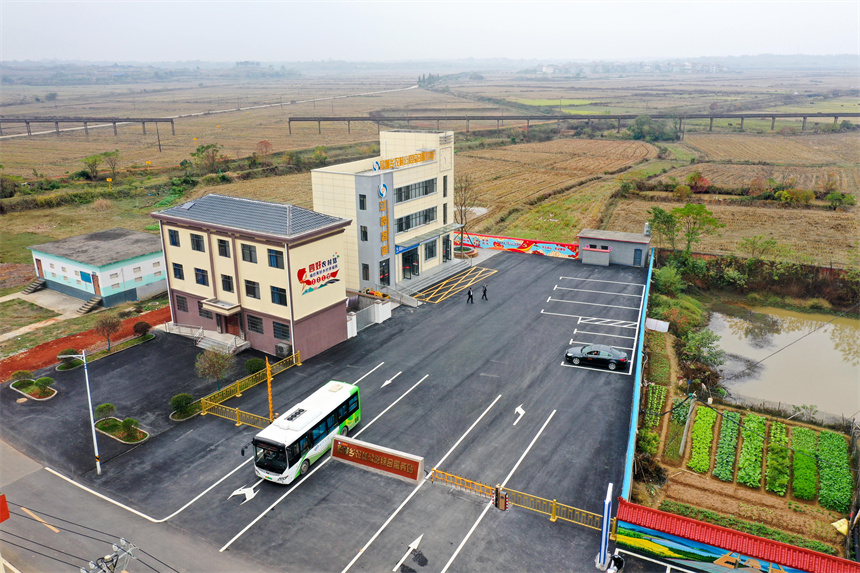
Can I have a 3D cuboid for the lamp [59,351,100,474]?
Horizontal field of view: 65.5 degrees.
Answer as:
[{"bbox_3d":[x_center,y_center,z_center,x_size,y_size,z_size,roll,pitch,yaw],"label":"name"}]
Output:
[{"bbox_3d":[-19.940,7.497,38.253,1.600,7.920,0.300,-14,23,-36],"label":"lamp"}]

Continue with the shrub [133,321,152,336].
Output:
[{"bbox_3d":[-25.767,3.812,59.972,1.550,1.350,1.550,0,18,0],"label":"shrub"}]

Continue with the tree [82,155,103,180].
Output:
[{"bbox_3d":[-72.942,-25.692,144.069,4.300,5.500,4.200,12,22,33],"label":"tree"}]

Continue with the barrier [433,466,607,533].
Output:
[{"bbox_3d":[4.813,11.645,36.664,10.490,1.280,0.400,9,21,26],"label":"barrier"}]

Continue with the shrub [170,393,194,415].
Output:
[{"bbox_3d":[-17.293,8.158,46.628,1.620,1.400,1.620,0,18,0],"label":"shrub"}]

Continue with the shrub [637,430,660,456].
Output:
[{"bbox_3d":[13.695,9.832,42.009,1.600,1.500,1.600,0,18,0],"label":"shrub"}]

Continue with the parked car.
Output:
[{"bbox_3d":[13.635,5.579,54.466,4.980,1.480,1.850,7,20,20],"label":"parked car"}]

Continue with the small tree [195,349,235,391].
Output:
[{"bbox_3d":[-15.808,6.219,49.487,2.950,3.280,2.950,0,18,0],"label":"small tree"}]

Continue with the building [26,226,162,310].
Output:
[{"bbox_3d":[-35.302,-2.512,74.592,13.064,4.321,11.159,11,22,30],"label":"building"}]

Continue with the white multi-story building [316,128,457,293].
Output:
[{"bbox_3d":[-4.553,-9.072,76.007,8.784,15.728,15.558,12,22,31],"label":"white multi-story building"}]

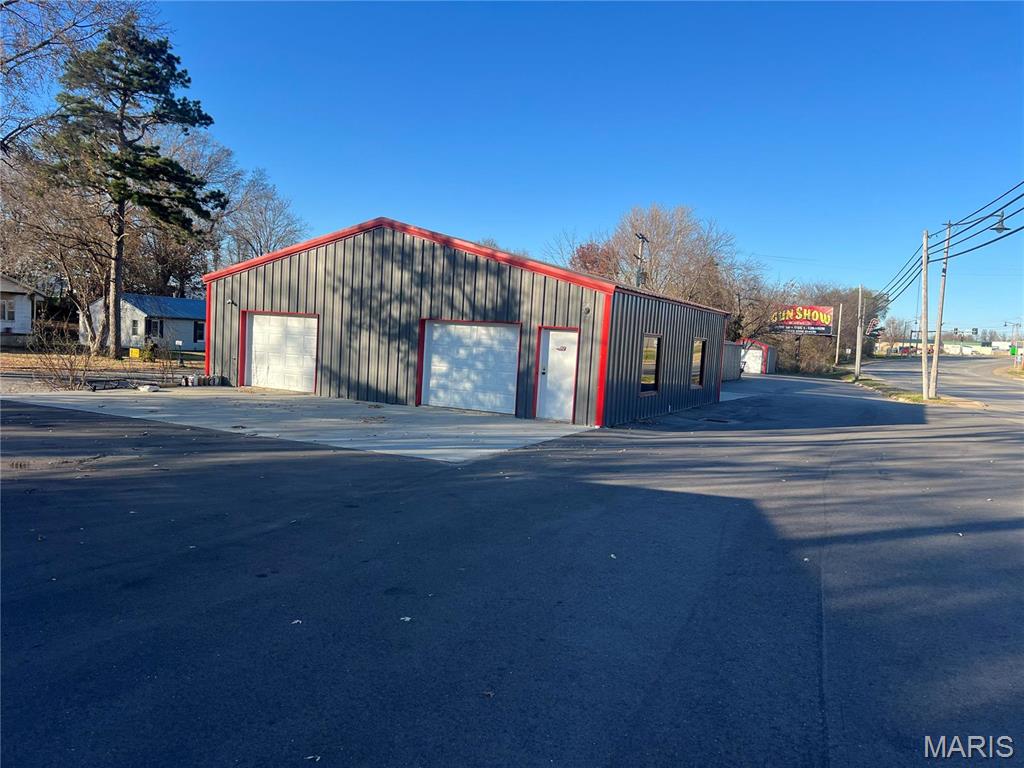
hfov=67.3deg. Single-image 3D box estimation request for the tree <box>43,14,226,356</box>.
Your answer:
[{"bbox_3d":[-18.645,-9.616,37.987,8.800,16.738,8.600,2,4,-18],"label":"tree"}]

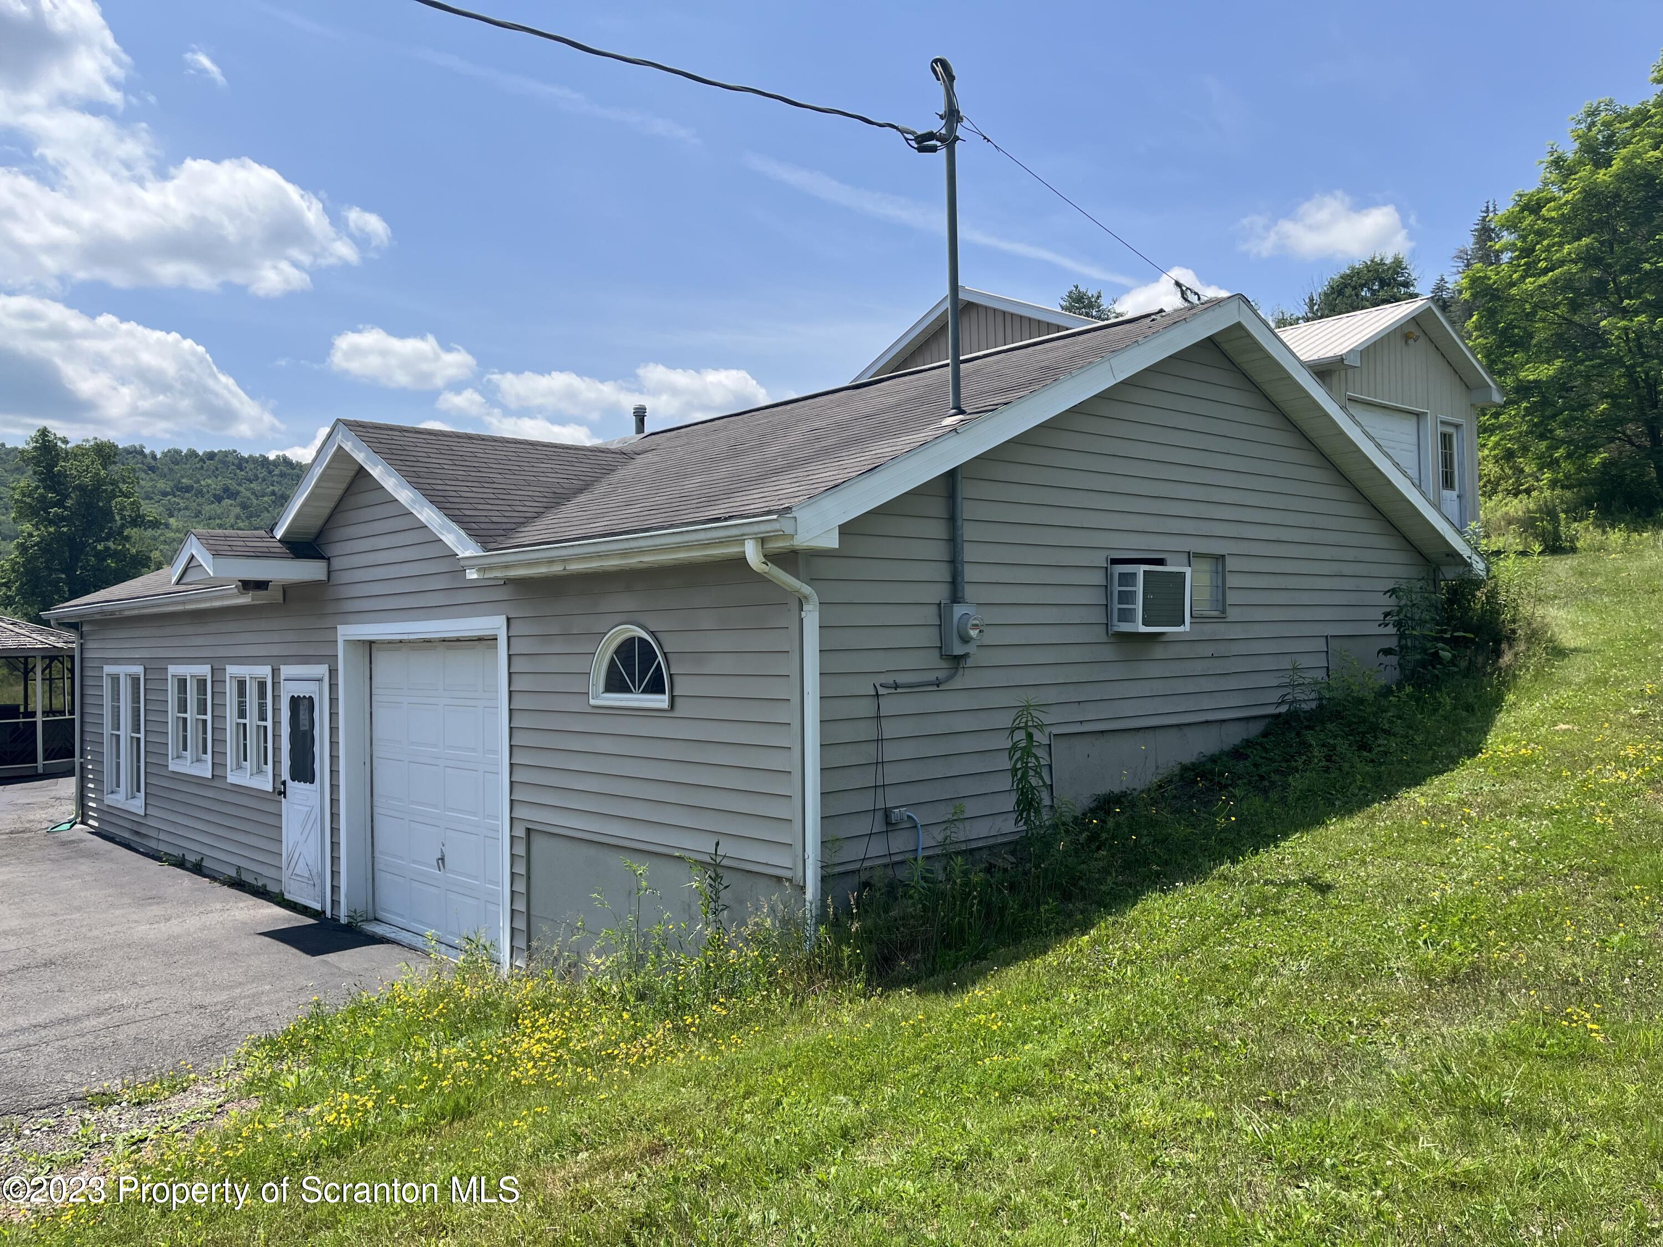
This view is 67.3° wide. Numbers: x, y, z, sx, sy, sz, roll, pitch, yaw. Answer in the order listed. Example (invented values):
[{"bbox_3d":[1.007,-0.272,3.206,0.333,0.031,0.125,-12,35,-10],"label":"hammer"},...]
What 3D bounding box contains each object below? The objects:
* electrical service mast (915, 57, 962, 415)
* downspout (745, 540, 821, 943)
[{"bbox_3d":[0.642,-2.268,7.282,0.300,2.105,0.160,-1,-1,-34],"label":"electrical service mast"},{"bbox_3d":[-0.235,0.605,6.432,0.417,2.081,0.080,0,-1,-42],"label":"downspout"}]

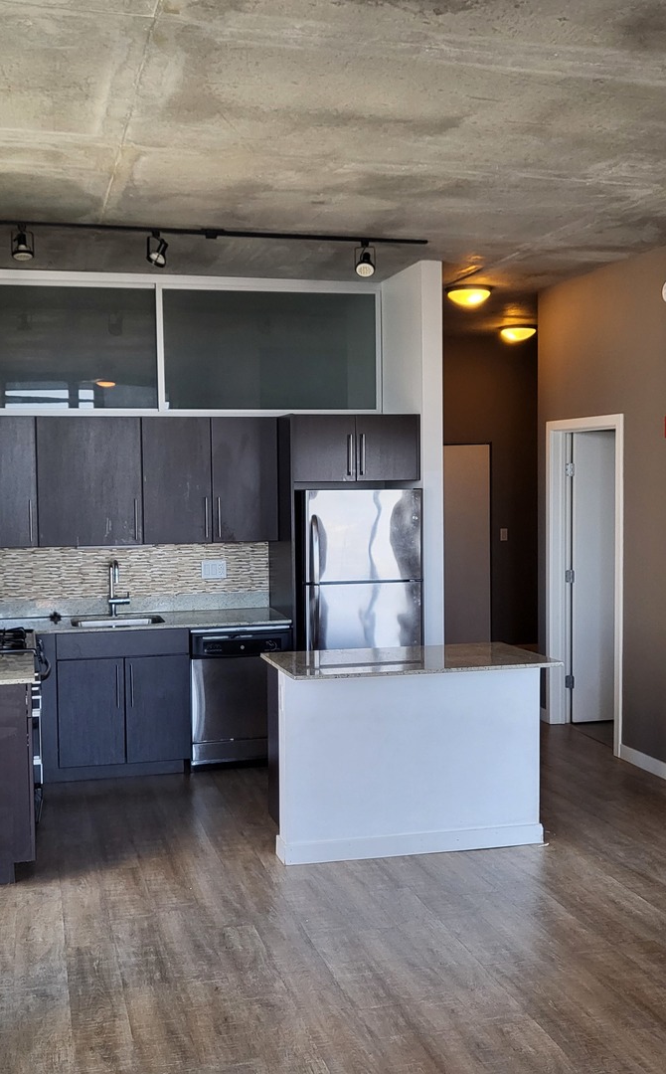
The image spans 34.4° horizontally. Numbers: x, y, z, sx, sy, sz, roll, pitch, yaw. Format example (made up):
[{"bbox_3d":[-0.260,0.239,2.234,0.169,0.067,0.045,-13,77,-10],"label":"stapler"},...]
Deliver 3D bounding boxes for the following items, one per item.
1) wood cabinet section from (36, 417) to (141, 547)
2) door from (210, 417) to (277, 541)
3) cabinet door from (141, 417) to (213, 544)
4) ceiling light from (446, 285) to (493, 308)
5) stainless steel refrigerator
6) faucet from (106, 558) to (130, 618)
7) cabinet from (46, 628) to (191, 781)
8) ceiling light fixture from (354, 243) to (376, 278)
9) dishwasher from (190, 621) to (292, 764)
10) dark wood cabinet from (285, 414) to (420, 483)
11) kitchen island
[{"bbox_3d":[-1.450,-0.331,6.431,0.615,0.766,0.022,-1,3,-15],"label":"wood cabinet section"},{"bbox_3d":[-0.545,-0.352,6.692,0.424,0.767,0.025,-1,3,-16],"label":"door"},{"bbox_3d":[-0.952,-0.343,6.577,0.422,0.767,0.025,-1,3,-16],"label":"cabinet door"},{"bbox_3d":[0.932,-1.635,7.345,0.321,0.124,0.321,0,3,0],"label":"ceiling light"},{"bbox_3d":[0.111,0.543,6.781,0.729,1.679,0.755,-1,3,-15],"label":"stainless steel refrigerator"},{"bbox_3d":[-1.327,0.326,6.686,0.131,0.350,0.208,-1,3,-16],"label":"faucet"},{"bbox_3d":[-1.317,0.976,6.549,0.826,0.870,0.589,-1,3,-15],"label":"cabinet"},{"bbox_3d":[0.173,-1.489,5.801,0.119,0.189,0.139,0,3,3],"label":"ceiling light fixture"},{"bbox_3d":[-0.618,0.951,6.719,0.610,0.826,0.590,-1,3,-16],"label":"dishwasher"},{"bbox_3d":[0.052,-0.551,6.788,0.807,0.398,0.682,-1,3,-15],"label":"dark wood cabinet"},{"bbox_3d":[0.363,1.023,5.148,1.287,0.901,0.670,-1,3,-16],"label":"kitchen island"}]

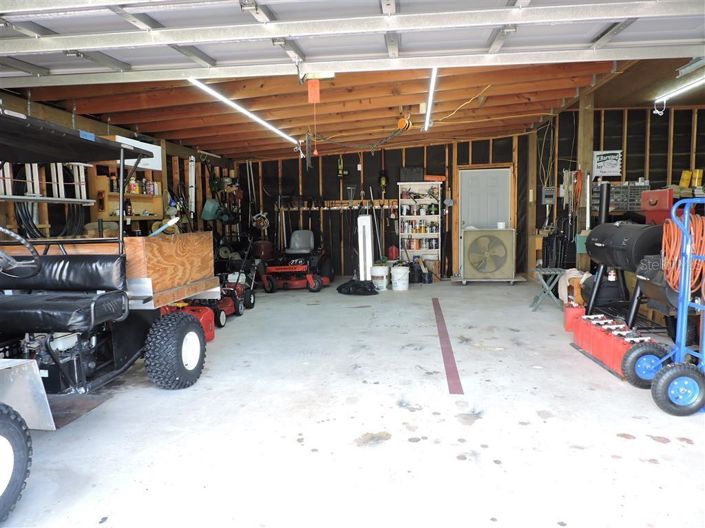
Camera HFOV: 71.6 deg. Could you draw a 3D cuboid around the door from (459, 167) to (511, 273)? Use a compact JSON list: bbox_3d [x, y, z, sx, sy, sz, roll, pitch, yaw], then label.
[{"bbox_3d":[2.524,-0.751,9.301,0.930,2.050,0.060,0,5,8],"label":"door"}]

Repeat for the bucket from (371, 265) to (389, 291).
[{"bbox_3d":[0.446,0.250,8.093,0.300,0.370,0.300,-1,5,0],"label":"bucket"}]

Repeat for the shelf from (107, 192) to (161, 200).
[{"bbox_3d":[-2.815,-0.858,6.202,0.150,0.045,1.185,0,5,8],"label":"shelf"}]

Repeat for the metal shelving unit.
[{"bbox_3d":[1.285,-0.613,9.302,0.810,1.830,0.300,0,5,8],"label":"metal shelving unit"}]

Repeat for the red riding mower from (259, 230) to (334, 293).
[{"bbox_3d":[-0.975,-0.101,8.734,1.220,1.000,1.750,-1,5,2],"label":"red riding mower"}]

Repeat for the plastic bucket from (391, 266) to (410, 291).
[{"bbox_3d":[0.781,0.248,8.048,0.300,0.370,0.300,-1,5,0],"label":"plastic bucket"}]

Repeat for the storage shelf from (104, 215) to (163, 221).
[{"bbox_3d":[-2.813,-0.576,6.208,0.150,0.045,1.274,0,5,8],"label":"storage shelf"}]

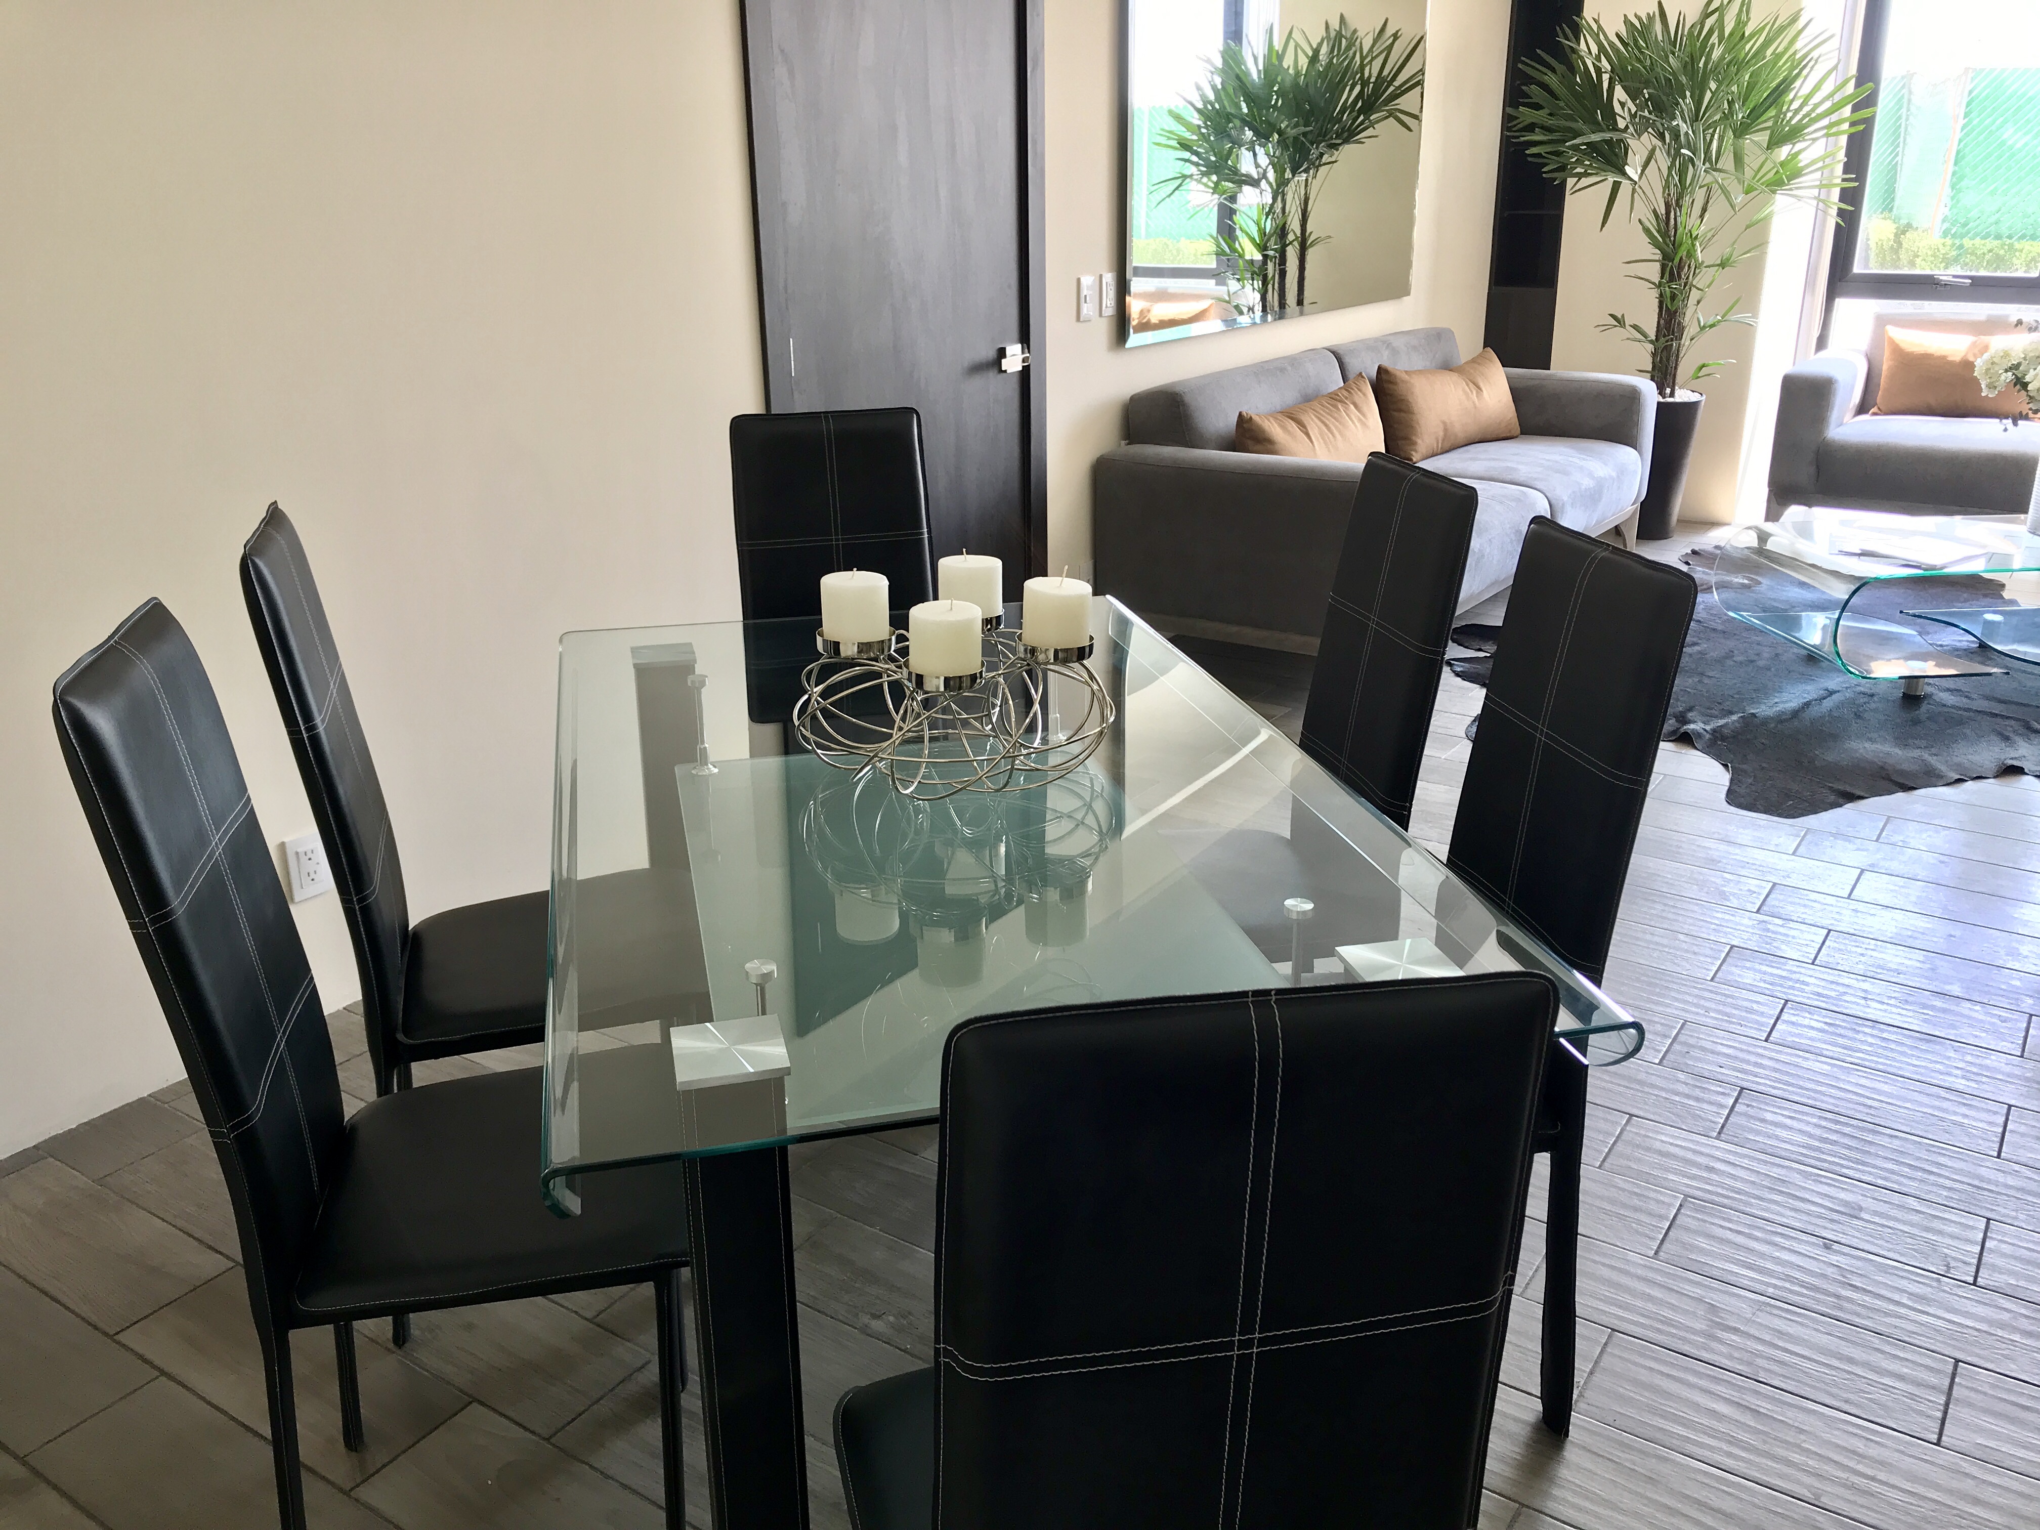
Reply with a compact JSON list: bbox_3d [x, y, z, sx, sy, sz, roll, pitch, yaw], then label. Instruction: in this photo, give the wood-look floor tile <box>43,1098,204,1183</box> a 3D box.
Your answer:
[{"bbox_3d":[-1.404,0.587,2.581,0.176,0.010,0.175,12,23,32],"label":"wood-look floor tile"}]

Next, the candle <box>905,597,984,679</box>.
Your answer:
[{"bbox_3d":[-0.078,-0.129,1.740,0.076,0.075,0.076,0,20,0],"label":"candle"}]

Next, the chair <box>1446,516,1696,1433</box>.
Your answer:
[{"bbox_3d":[0.400,0.280,1.866,0.490,1.043,0.400,-6,21,-13],"label":"chair"}]

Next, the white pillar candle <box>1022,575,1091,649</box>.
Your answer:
[{"bbox_3d":[0.042,-0.165,1.837,0.076,0.075,0.076,0,20,0],"label":"white pillar candle"}]

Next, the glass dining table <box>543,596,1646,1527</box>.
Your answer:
[{"bbox_3d":[-0.093,0.357,2.098,0.896,0.750,1.498,-6,21,-13],"label":"glass dining table"}]

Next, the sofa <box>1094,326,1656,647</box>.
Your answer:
[{"bbox_3d":[1.270,-0.938,5.491,0.950,0.800,2.370,13,24,32],"label":"sofa"}]

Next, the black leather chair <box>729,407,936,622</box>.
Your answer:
[{"bbox_3d":[-0.273,-0.033,2.732,0.410,1.033,0.460,-4,20,-11],"label":"black leather chair"}]

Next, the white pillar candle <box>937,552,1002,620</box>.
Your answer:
[{"bbox_3d":[-0.058,-0.204,1.948,0.076,0.075,0.076,0,20,0],"label":"white pillar candle"}]

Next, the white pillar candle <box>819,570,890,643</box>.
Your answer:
[{"bbox_3d":[-0.192,-0.182,1.933,0.078,0.071,0.078,-1,20,0],"label":"white pillar candle"}]

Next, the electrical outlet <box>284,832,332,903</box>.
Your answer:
[{"bbox_3d":[-1.233,0.178,2.873,0.009,0.116,0.075,12,23,32],"label":"electrical outlet"}]

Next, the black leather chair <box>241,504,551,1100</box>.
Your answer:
[{"bbox_3d":[-0.657,0.186,2.159,0.490,1.043,0.400,-6,21,-13],"label":"black leather chair"}]

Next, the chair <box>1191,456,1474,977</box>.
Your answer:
[{"bbox_3d":[0.328,0.119,2.297,0.460,1.033,0.410,-6,21,-15],"label":"chair"}]

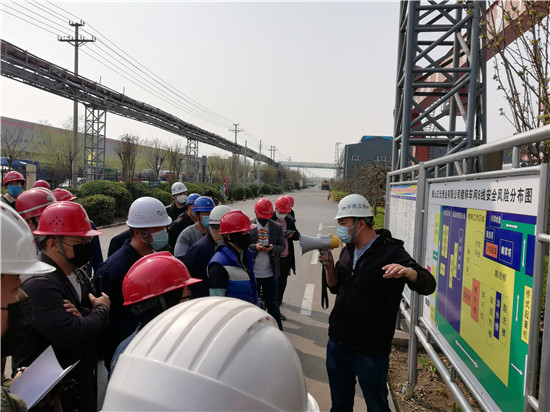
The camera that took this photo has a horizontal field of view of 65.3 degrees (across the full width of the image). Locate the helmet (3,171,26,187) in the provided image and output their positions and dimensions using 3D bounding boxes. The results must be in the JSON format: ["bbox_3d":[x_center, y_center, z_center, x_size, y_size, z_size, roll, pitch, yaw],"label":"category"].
[{"bbox_3d":[-2.971,-0.308,4.900,0.220,0.155,0.275,0,4,-27],"label":"helmet"}]

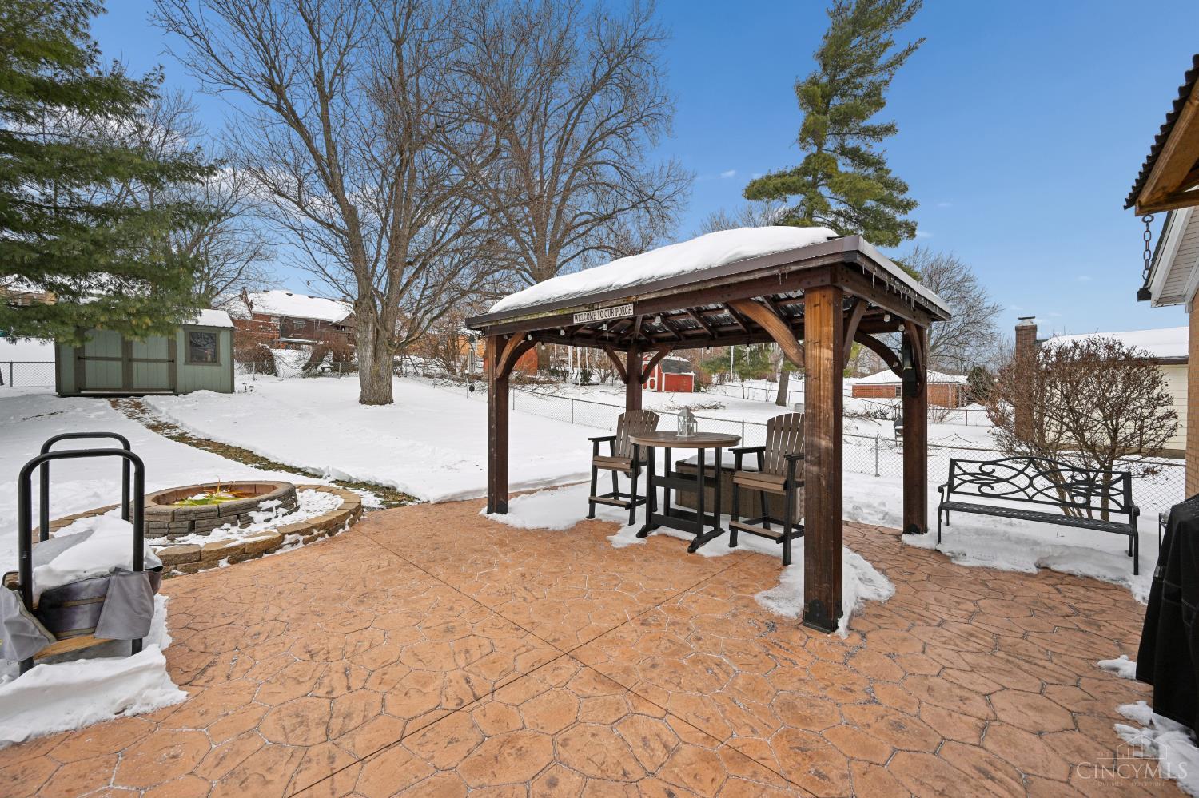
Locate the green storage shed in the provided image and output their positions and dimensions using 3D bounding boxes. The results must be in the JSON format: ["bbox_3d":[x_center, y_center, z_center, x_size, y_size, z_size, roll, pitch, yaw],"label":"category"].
[{"bbox_3d":[-13.800,-1.529,14.295,2.600,2.800,3.750,1,1,42],"label":"green storage shed"}]

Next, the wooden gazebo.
[{"bbox_3d":[0.996,-0.157,5.155,3.050,3.080,4.270,-1,1,-45],"label":"wooden gazebo"}]

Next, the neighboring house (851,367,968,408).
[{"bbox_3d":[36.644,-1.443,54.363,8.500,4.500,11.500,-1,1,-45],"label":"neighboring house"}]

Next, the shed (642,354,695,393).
[{"bbox_3d":[4.085,-1.570,29.441,3.200,2.400,2.550,-1,1,-45],"label":"shed"}]

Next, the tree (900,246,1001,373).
[{"bbox_3d":[42.866,-9.592,60.000,15.000,20.000,15.000,-1,1,-45],"label":"tree"}]

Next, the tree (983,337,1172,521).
[{"bbox_3d":[5.620,0.348,5.500,1.650,2.150,1.700,-1,1,-45],"label":"tree"}]

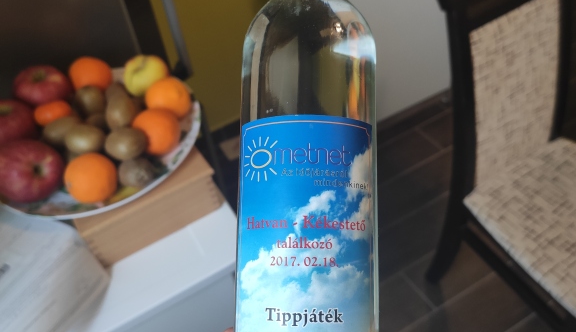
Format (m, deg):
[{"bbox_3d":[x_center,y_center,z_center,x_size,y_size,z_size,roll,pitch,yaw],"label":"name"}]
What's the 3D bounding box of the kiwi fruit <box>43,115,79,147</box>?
[{"bbox_3d":[-0.339,-0.054,0.865,0.057,0.043,0.043,-23,43,-15],"label":"kiwi fruit"}]

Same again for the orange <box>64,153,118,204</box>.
[{"bbox_3d":[-0.269,0.017,0.790,0.070,0.069,0.070,-9,41,0],"label":"orange"}]

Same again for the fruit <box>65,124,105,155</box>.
[{"bbox_3d":[-0.289,-0.038,0.821,0.059,0.046,0.049,-5,44,5],"label":"fruit"}]

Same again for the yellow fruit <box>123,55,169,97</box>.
[{"bbox_3d":[-0.235,-0.149,0.955,0.071,0.067,0.071,-9,41,0],"label":"yellow fruit"}]

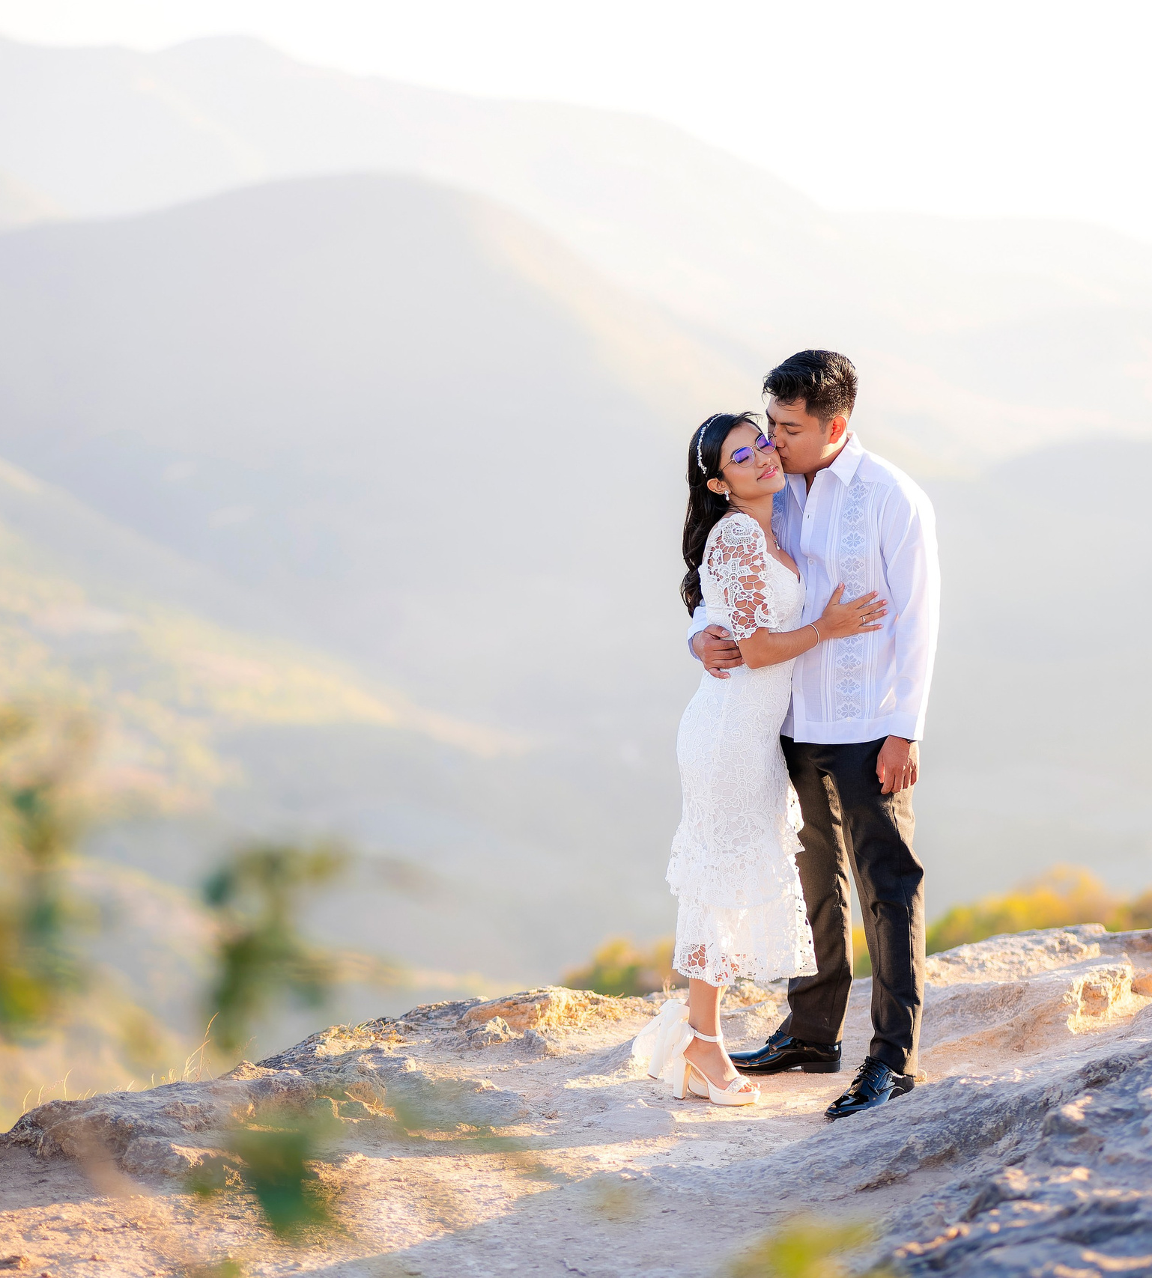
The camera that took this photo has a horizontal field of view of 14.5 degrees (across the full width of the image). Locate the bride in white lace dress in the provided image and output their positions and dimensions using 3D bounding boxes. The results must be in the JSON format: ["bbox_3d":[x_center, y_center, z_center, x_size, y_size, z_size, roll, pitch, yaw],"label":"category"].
[{"bbox_3d":[0.419,0.272,10.330,0.560,1.570,0.460,1,3,24],"label":"bride in white lace dress"}]

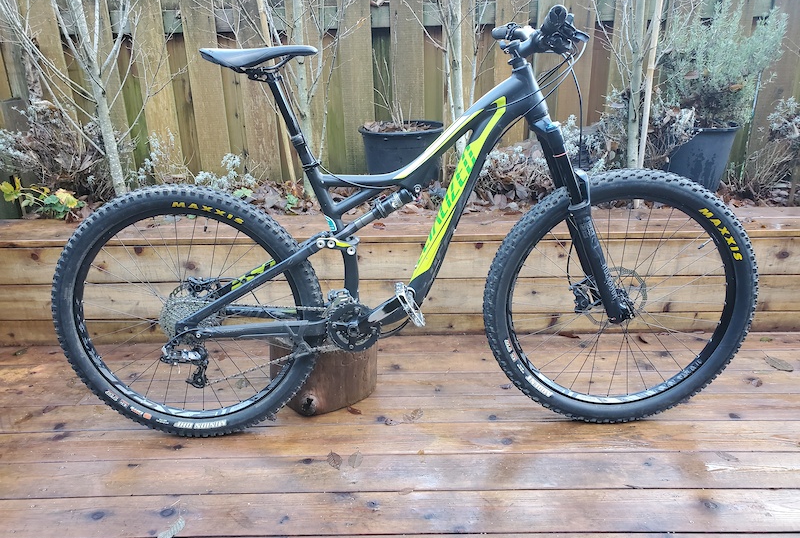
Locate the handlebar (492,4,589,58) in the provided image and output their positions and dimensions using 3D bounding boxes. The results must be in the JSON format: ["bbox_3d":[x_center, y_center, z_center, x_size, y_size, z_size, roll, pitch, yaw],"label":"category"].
[{"bbox_3d":[0.323,-0.548,1.427,0.163,0.094,0.739,-2,18,0],"label":"handlebar"}]

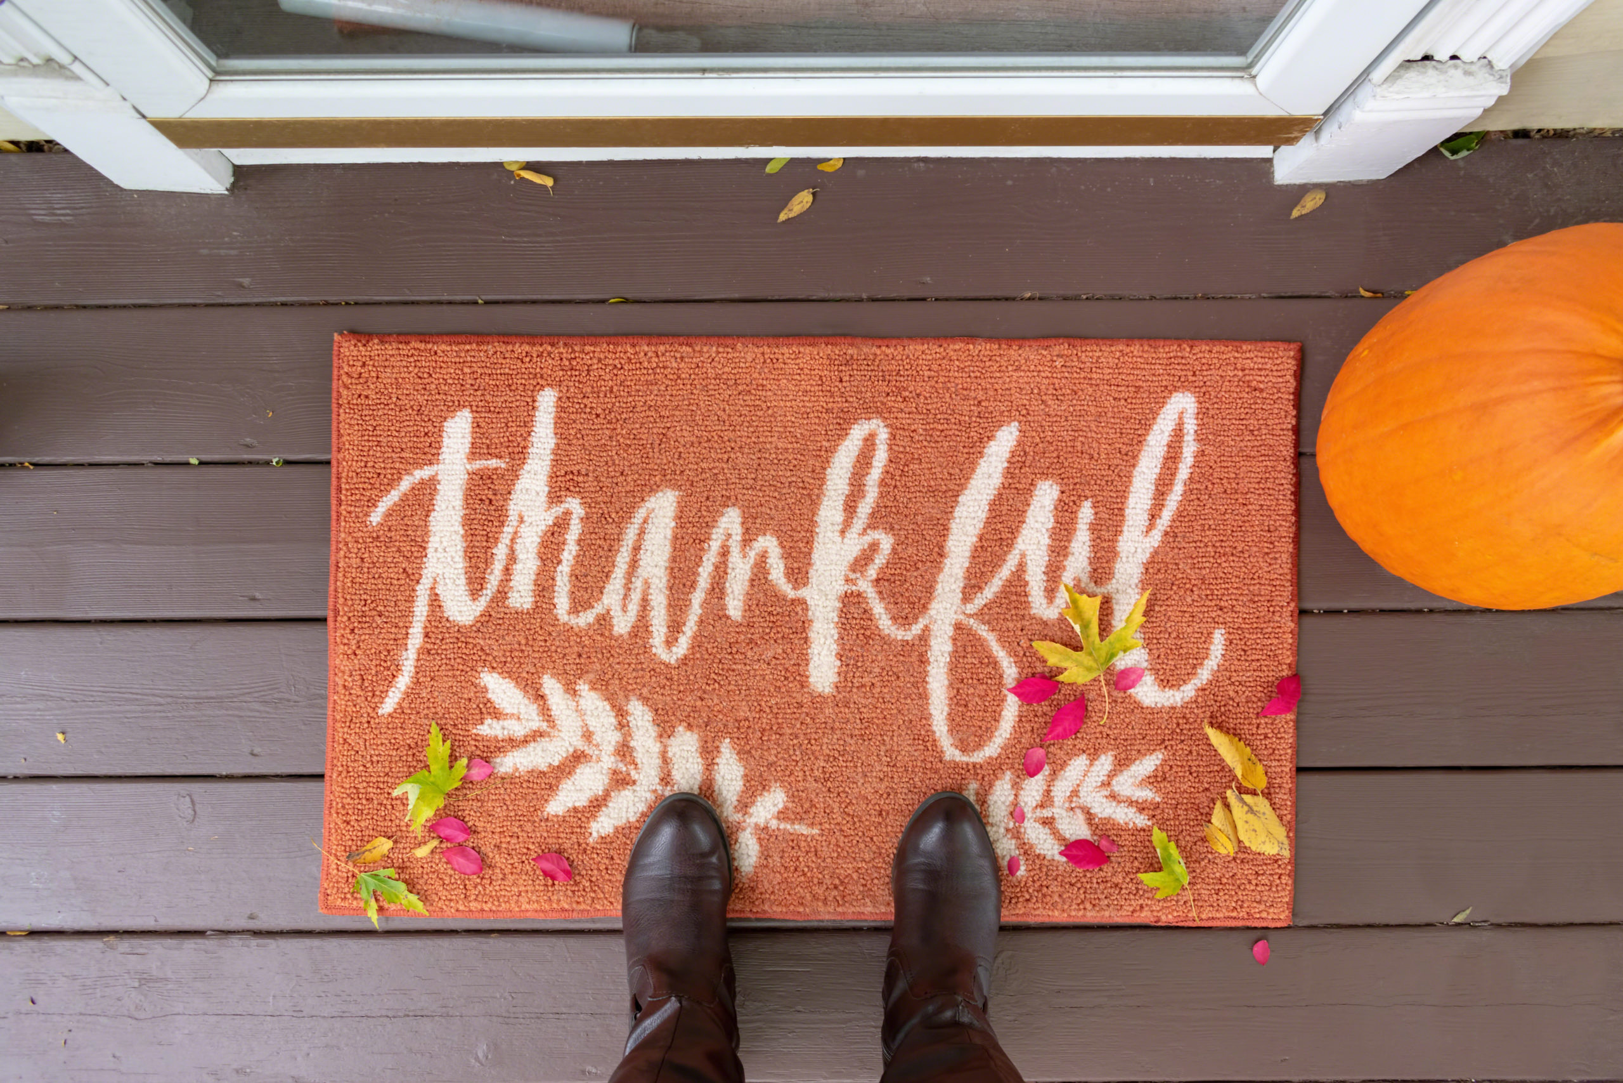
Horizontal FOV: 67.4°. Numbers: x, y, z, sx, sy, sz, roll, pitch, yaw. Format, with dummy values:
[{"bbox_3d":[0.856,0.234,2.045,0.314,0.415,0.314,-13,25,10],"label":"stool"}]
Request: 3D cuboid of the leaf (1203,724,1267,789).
[{"bbox_3d":[0.370,0.185,1.060,0.020,0.013,0.078,-37,88,-2],"label":"leaf"}]

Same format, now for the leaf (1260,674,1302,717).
[{"bbox_3d":[0.414,0.137,1.064,0.024,0.012,0.049,29,87,1],"label":"leaf"}]

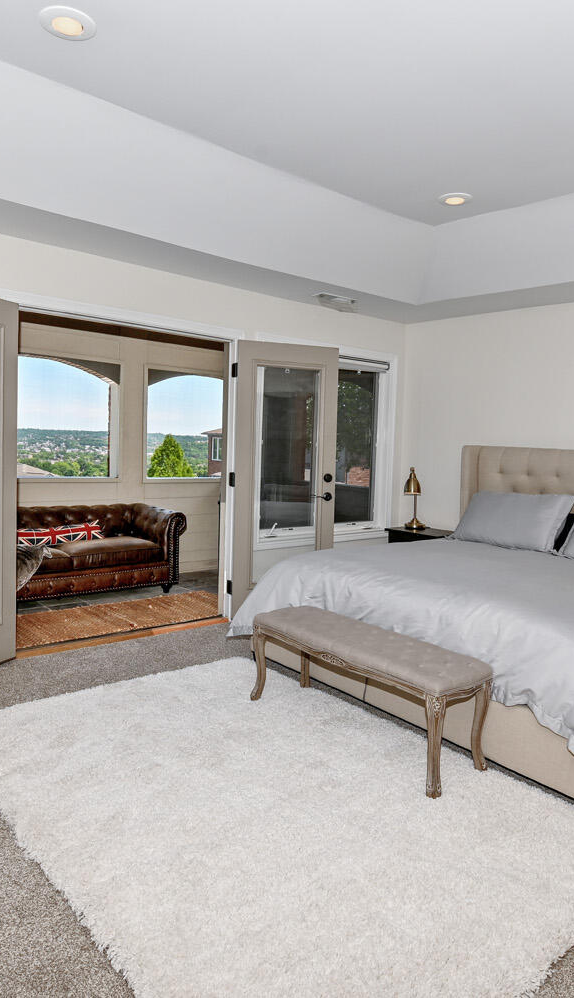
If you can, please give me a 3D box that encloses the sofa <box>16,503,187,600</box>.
[{"bbox_3d":[-1.966,0.462,5.396,2.050,0.740,0.880,-1,6,-38],"label":"sofa"}]

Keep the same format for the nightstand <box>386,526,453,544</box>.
[{"bbox_3d":[1.218,0.615,5.507,0.385,0.655,0.535,-2,7,-42],"label":"nightstand"}]

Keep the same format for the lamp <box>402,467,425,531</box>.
[{"bbox_3d":[1.171,-0.002,5.621,0.175,0.550,0.360,4,5,17],"label":"lamp"}]

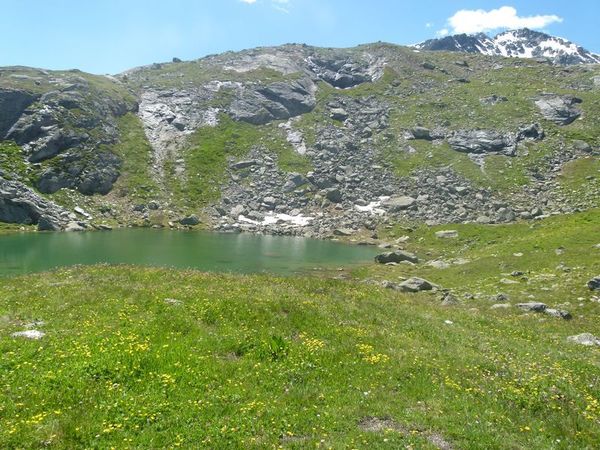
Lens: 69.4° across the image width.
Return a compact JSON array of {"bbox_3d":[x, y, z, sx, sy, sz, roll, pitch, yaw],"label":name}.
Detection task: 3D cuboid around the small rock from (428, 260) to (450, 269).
[{"bbox_3d":[9.658,2.735,30.000,1.477,0.537,1.182,0,3,0],"label":"small rock"}]

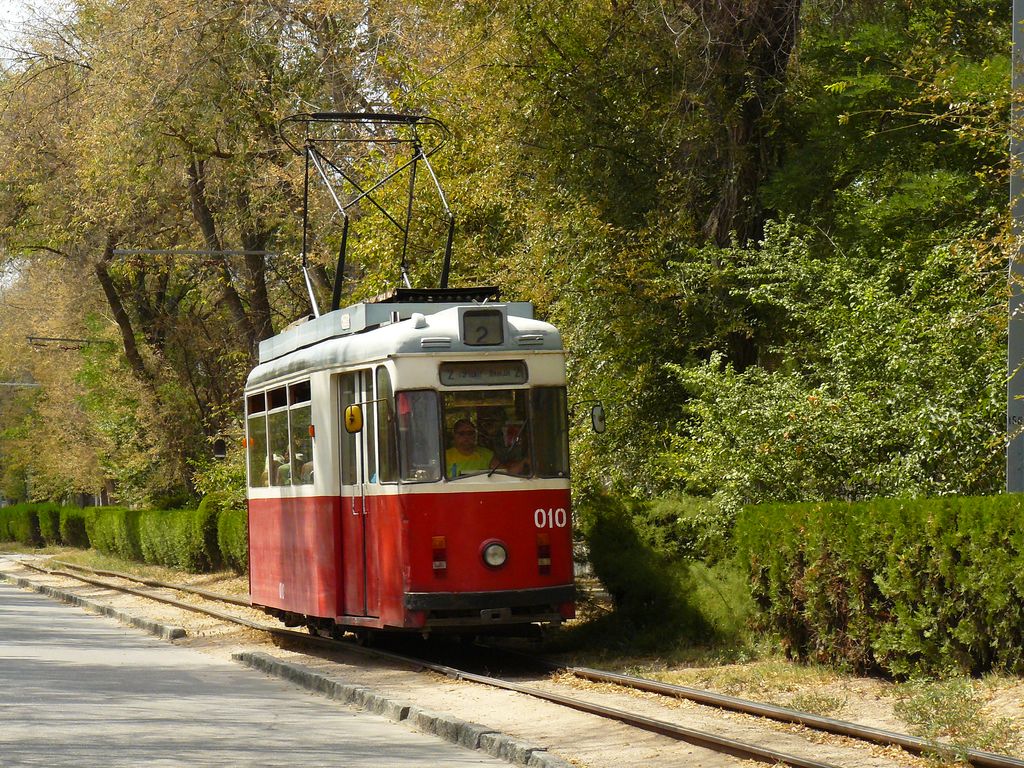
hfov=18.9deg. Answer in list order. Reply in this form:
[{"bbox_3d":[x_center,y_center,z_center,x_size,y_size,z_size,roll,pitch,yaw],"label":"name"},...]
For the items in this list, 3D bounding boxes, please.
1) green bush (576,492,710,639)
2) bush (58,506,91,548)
[{"bbox_3d":[1.355,1.870,31.700,1.350,1.500,1.300,-1,-2,-12],"label":"green bush"},{"bbox_3d":[-14.647,4.804,103.000,1.000,1.400,1.500,-1,-2,-12],"label":"bush"}]

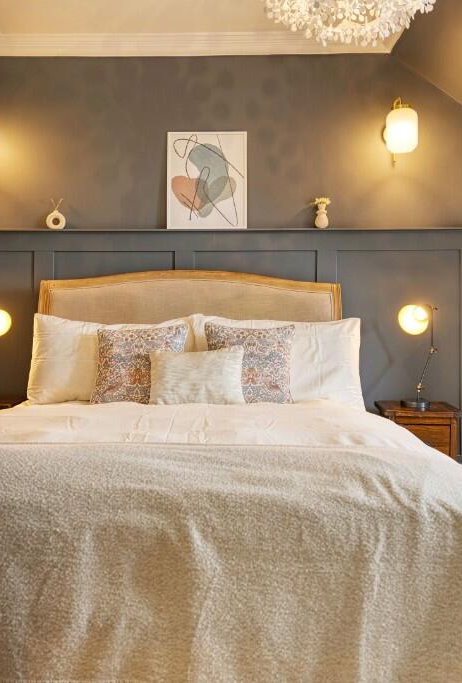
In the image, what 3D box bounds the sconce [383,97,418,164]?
[{"bbox_3d":[0.882,-1.106,3.580,0.165,0.340,0.260,0,0,2],"label":"sconce"}]

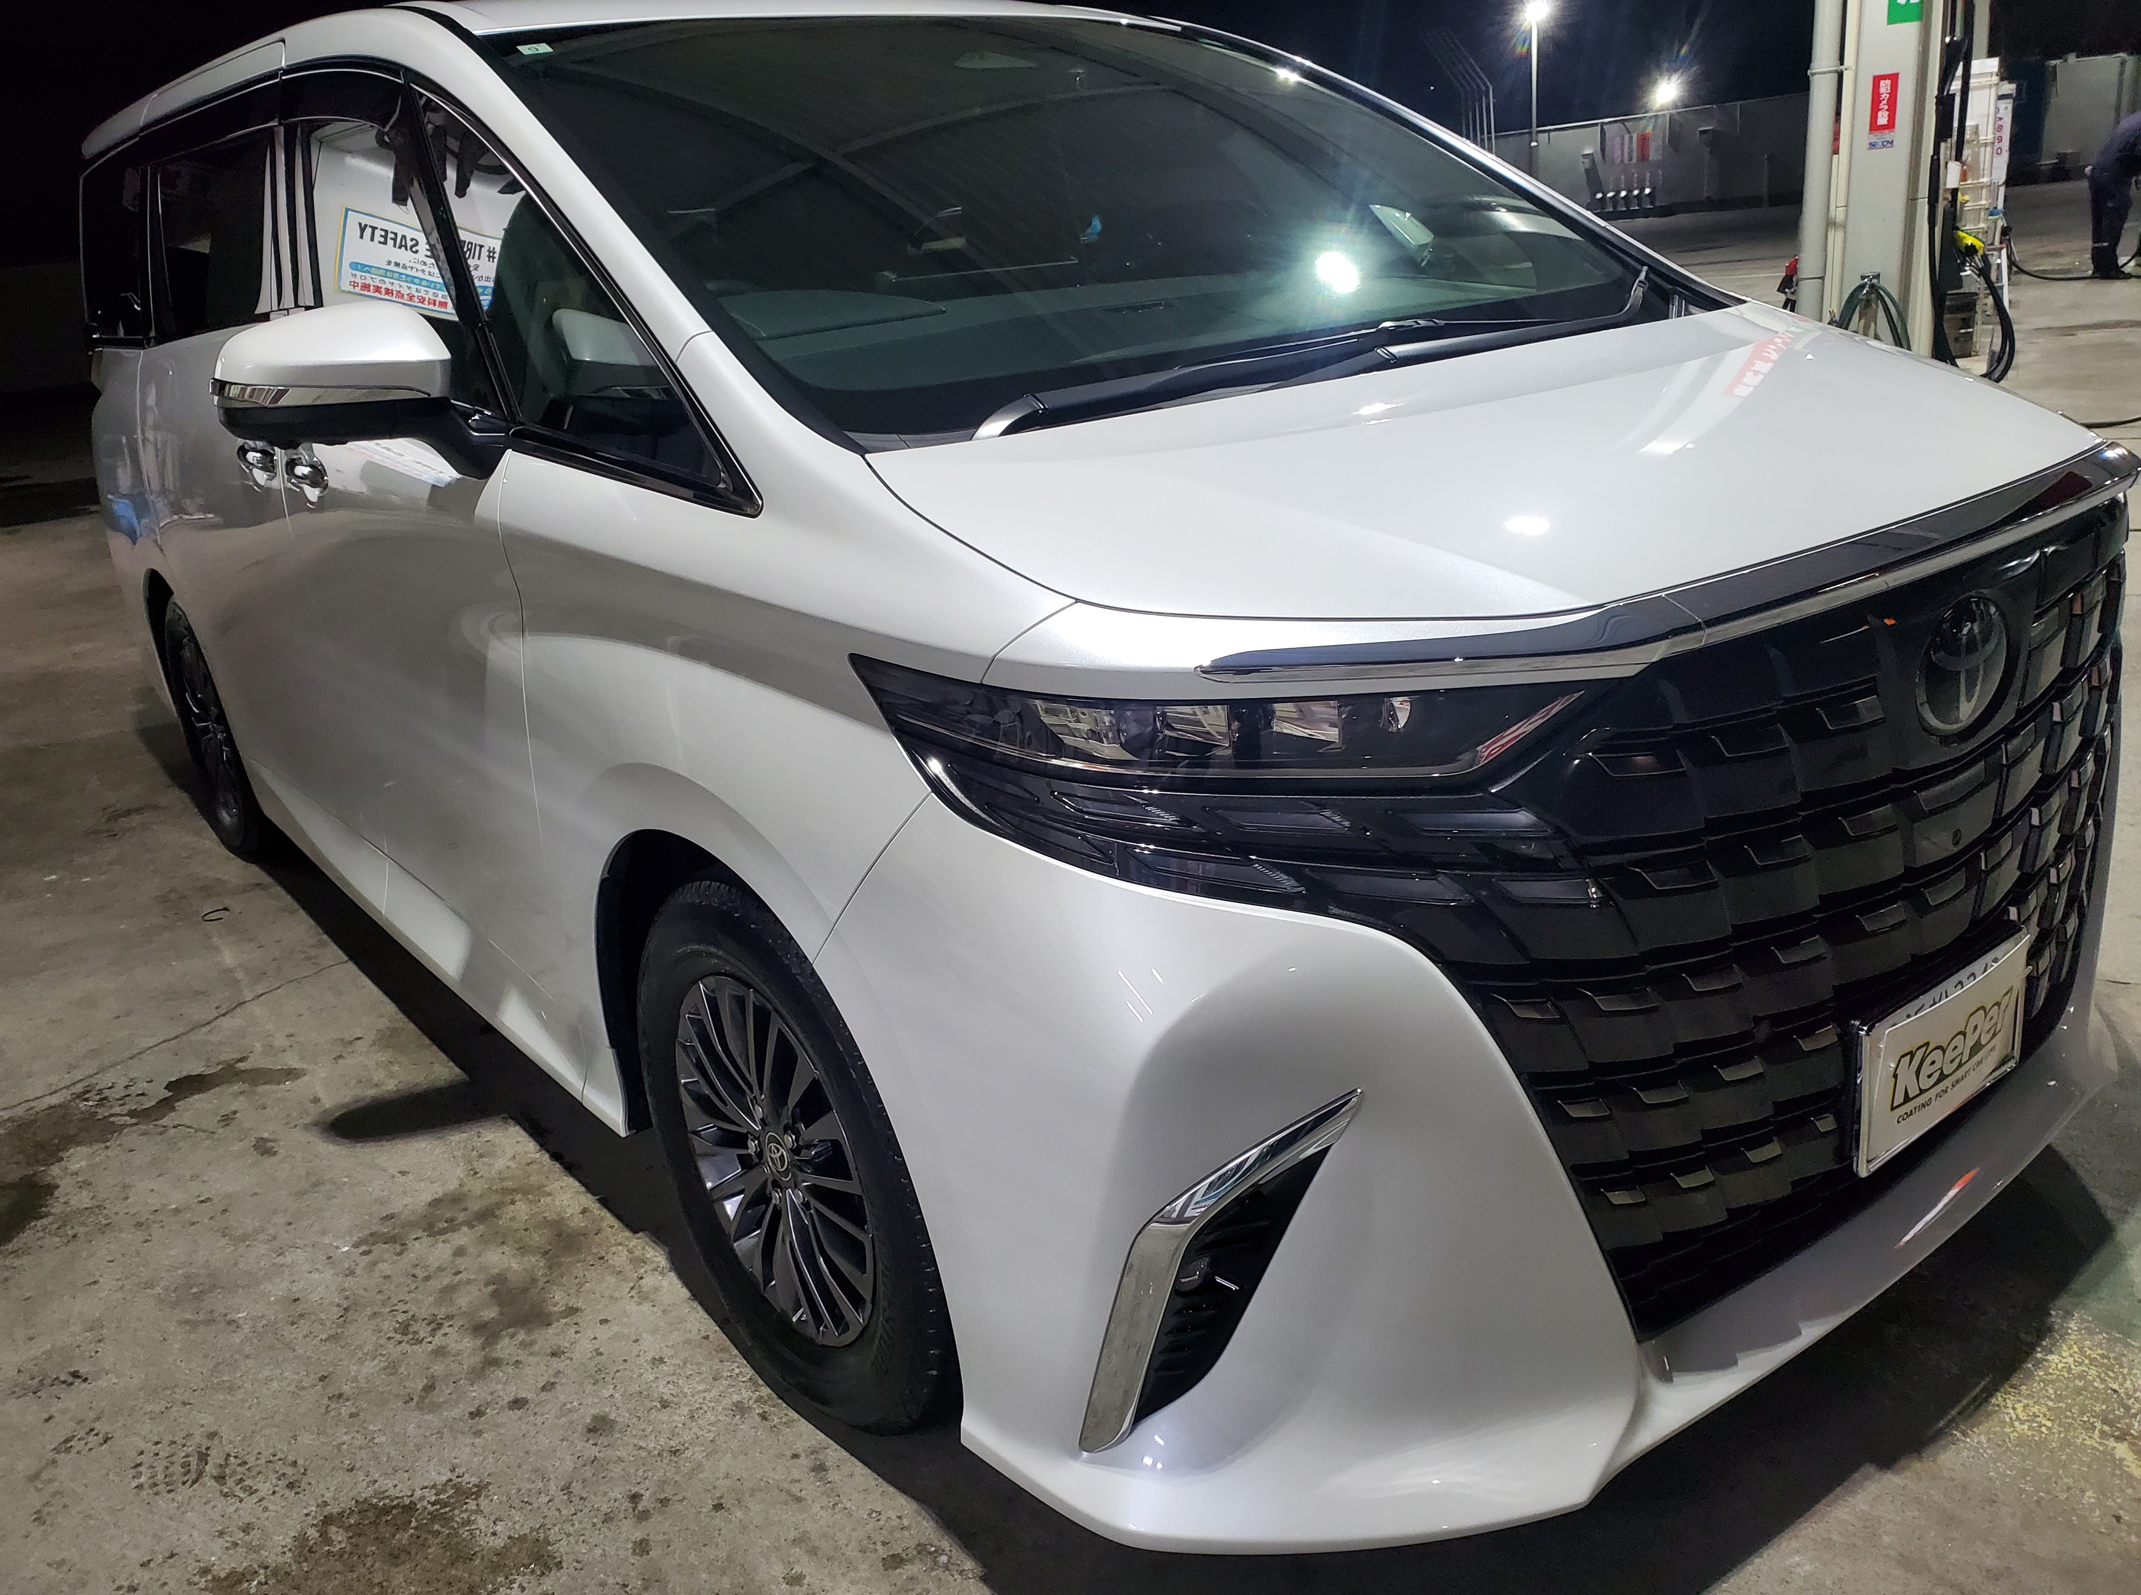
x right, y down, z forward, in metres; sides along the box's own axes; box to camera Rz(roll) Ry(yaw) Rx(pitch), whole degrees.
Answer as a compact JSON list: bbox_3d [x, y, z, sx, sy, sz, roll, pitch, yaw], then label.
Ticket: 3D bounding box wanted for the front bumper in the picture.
[{"bbox_3d":[0.692,0.123,1.934,1.840,0.740,0.730,-19,23,-35],"label":"front bumper"}]

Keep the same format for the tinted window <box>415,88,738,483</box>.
[{"bbox_3d":[-0.630,-0.656,1.956,0.080,0.480,0.950,-9,17,-43],"label":"tinted window"}]

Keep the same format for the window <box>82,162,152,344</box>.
[{"bbox_3d":[-2.401,-1.362,4.052,0.070,0.410,0.870,-6,16,-35],"label":"window"}]

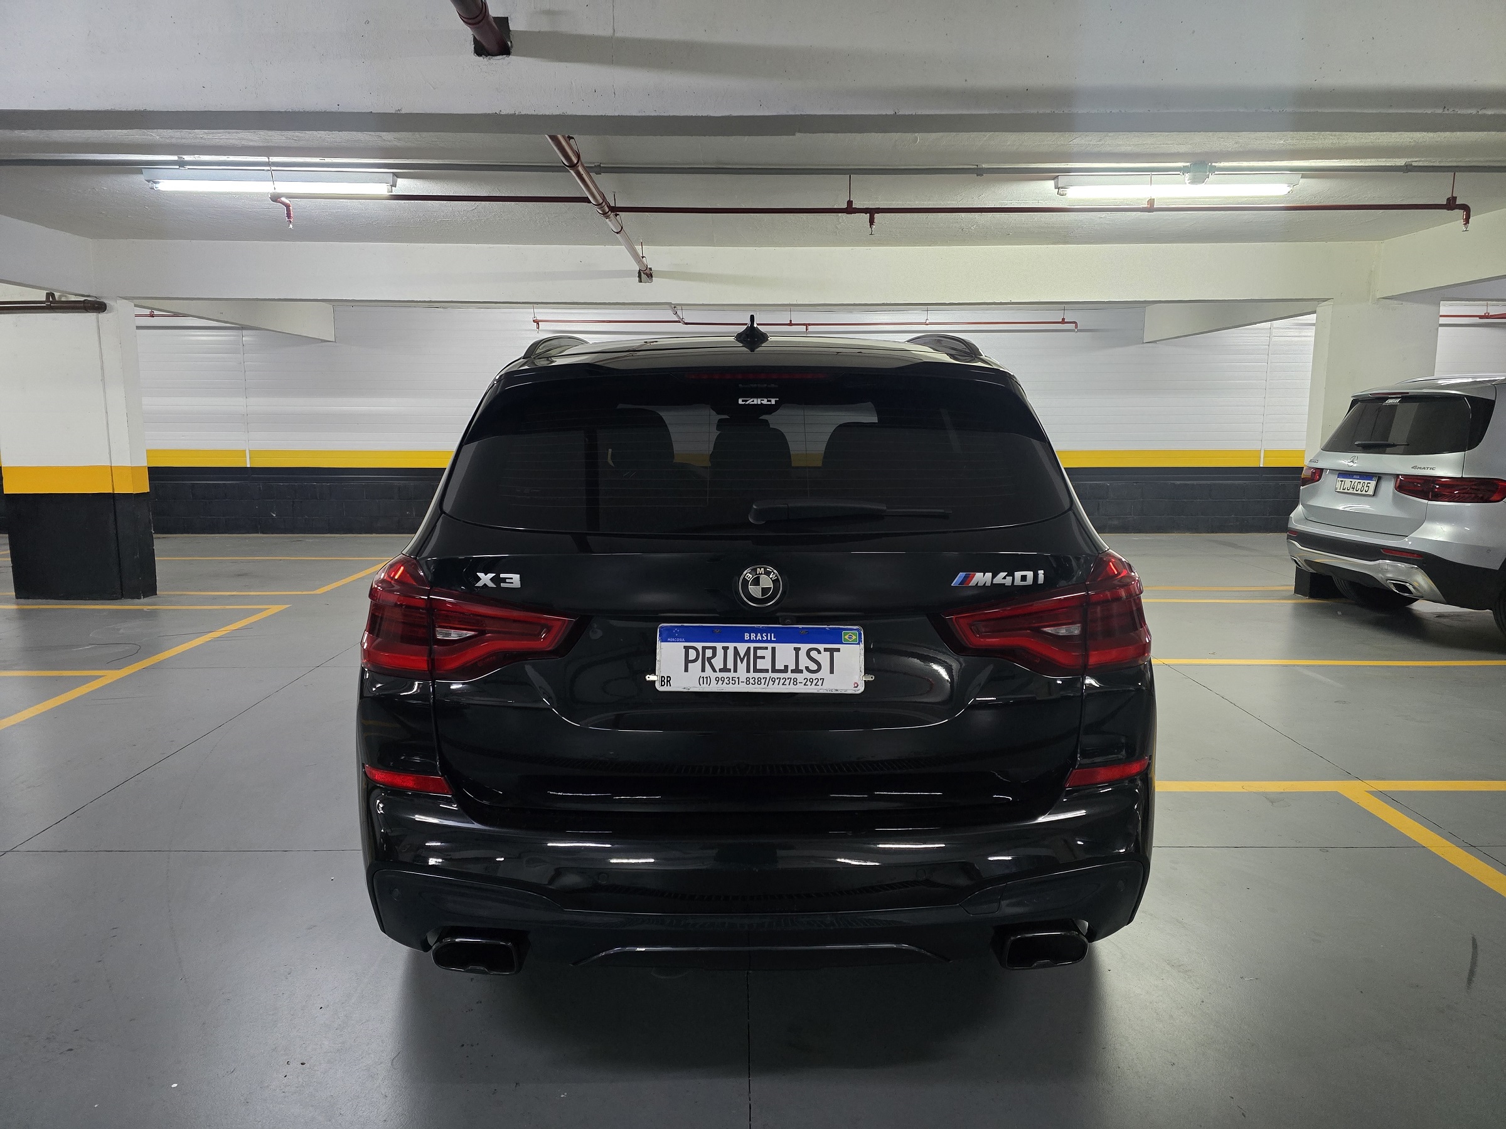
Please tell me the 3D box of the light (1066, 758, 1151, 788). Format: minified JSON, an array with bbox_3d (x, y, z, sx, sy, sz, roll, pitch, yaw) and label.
[{"bbox_3d":[0.702,0.417,2.047,0.210,0.048,0.075,-2,9,-14],"label":"light"}]

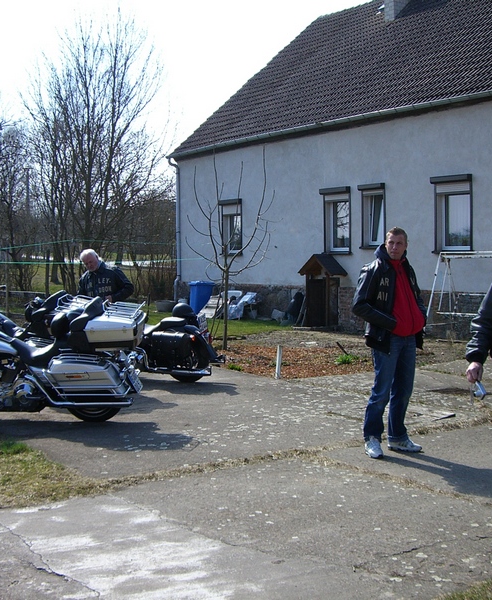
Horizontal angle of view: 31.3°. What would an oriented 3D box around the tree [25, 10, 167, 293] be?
[{"bbox_3d":[-5.411,-5.098,31.807,5.000,9.700,5.000,0,3,0],"label":"tree"}]

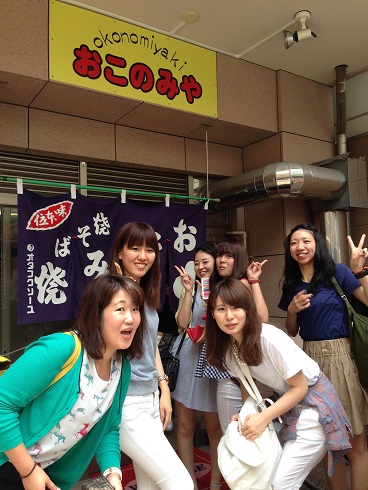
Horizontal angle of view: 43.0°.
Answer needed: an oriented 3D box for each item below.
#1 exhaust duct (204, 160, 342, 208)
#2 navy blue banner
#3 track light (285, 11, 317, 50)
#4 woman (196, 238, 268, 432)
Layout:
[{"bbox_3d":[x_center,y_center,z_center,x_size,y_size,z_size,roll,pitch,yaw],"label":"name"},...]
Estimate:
[{"bbox_3d":[0.781,-0.499,4.244,0.741,0.285,1.079,2,-6,-33],"label":"exhaust duct"},{"bbox_3d":[-0.433,0.096,3.434,1.522,0.862,0.060,2,-6,-33],"label":"navy blue banner"},{"bbox_3d":[0.843,-1.544,3.375,0.232,0.223,0.133,-2,-5,5],"label":"track light"},{"bbox_3d":[0.317,0.762,2.936,0.500,1.604,0.380,-2,-5,14],"label":"woman"}]

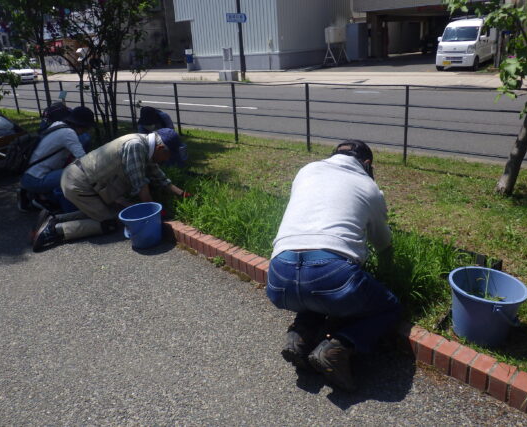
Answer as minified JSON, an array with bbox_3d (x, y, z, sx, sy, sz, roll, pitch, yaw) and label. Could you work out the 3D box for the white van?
[{"bbox_3d":[8.200,-6.790,18.560,1.480,1.900,3.400,11,24,33],"label":"white van"}]

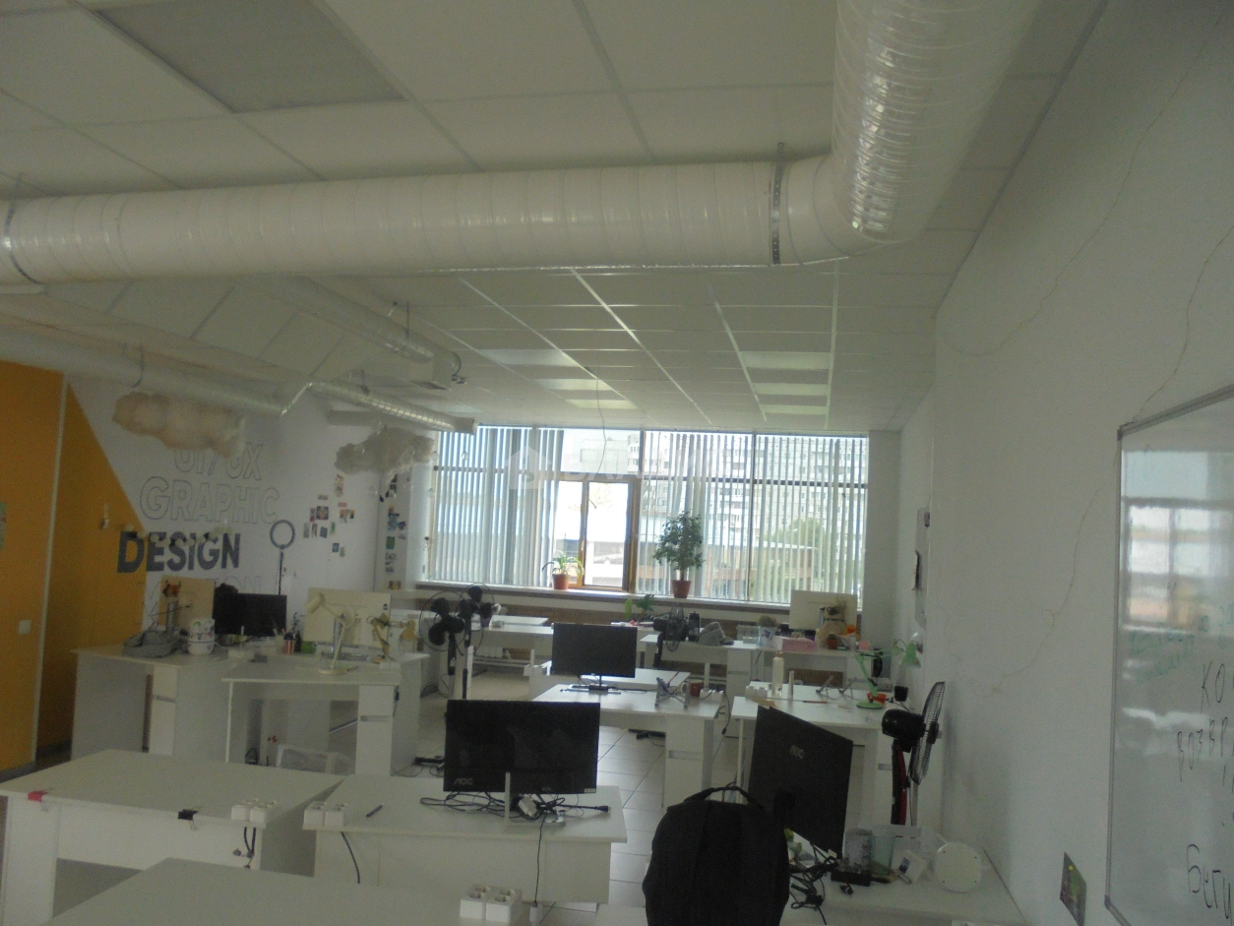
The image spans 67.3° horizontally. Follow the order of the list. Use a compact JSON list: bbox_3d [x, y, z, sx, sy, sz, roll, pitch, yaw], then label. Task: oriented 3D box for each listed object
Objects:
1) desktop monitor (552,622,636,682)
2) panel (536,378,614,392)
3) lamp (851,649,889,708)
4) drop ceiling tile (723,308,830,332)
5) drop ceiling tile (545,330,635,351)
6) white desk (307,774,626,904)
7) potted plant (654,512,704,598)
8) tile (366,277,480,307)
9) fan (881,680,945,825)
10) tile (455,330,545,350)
[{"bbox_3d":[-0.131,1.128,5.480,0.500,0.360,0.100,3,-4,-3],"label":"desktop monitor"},{"bbox_3d":[-0.365,-0.686,7.824,0.600,0.060,0.600,2,-4,12],"label":"panel"},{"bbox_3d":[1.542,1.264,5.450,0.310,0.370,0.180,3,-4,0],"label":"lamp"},{"bbox_3d":[0.883,-0.792,5.068,0.600,0.020,0.600,2,-4,12],"label":"drop ceiling tile"},{"bbox_3d":[-0.161,-0.790,5.941,0.600,0.020,0.600,2,-4,12],"label":"drop ceiling tile"},{"bbox_3d":[-0.503,1.552,3.172,1.000,0.750,0.610,3,-4,-2],"label":"white desk"},{"bbox_3d":[0.667,0.977,9.900,0.540,0.940,0.500,2,-4,12],"label":"potted plant"},{"bbox_3d":[-1.004,-0.907,4.854,0.600,0.020,0.600,2,-4,12],"label":"tile"},{"bbox_3d":[1.071,1.418,3.550,0.430,1.180,0.450,2,-4,11],"label":"fan"},{"bbox_3d":[-0.747,-0.810,6.039,0.600,0.020,0.600,2,-4,12],"label":"tile"}]

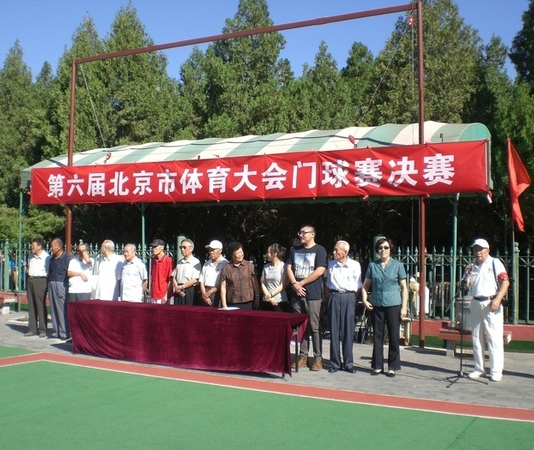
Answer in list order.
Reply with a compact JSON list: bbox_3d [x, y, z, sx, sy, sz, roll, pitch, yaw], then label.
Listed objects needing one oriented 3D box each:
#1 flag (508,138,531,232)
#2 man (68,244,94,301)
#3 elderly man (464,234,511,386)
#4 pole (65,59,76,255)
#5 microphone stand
[{"bbox_3d":[4.063,-0.636,10.600,0.400,1.500,0.220,0,-1,14],"label":"flag"},{"bbox_3d":[-3.072,1.079,10.850,0.460,1.610,0.360,0,-1,6],"label":"man"},{"bbox_3d":[2.672,1.018,8.020,0.530,1.700,0.400,-1,-2,41],"label":"elderly man"},{"bbox_3d":[-4.101,-0.747,13.700,0.110,5.370,0.110,1,-1,28],"label":"pole"},{"bbox_3d":[2.368,1.273,7.827,0.460,1.150,0.460,-1,-3,26],"label":"microphone stand"}]

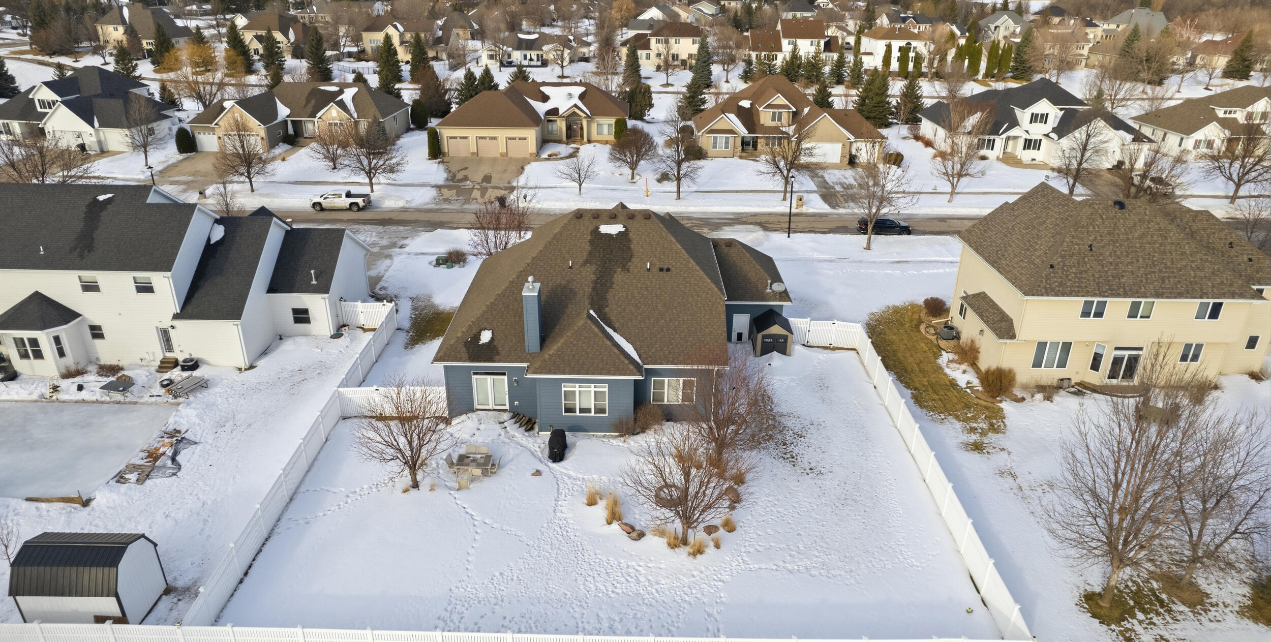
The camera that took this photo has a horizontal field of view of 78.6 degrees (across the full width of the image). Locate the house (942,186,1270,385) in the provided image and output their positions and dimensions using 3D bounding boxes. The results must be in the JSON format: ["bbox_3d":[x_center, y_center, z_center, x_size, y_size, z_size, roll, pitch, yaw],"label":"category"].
[{"bbox_3d":[30.645,-3.277,50.382,17.300,10.100,13.800,1,25,0],"label":"house"}]

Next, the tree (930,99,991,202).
[{"bbox_3d":[33.632,-17.517,80.576,6.300,10.800,6.300,1,25,0],"label":"tree"}]

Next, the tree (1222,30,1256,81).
[{"bbox_3d":[136.624,-60.019,175.186,6.426,10.656,6.426,1,25,0],"label":"tree"}]

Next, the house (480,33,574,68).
[{"bbox_3d":[-24.449,-65.149,184.398,22.500,6.800,17.000,1,25,0],"label":"house"}]

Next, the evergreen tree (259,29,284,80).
[{"bbox_3d":[-74.962,-55.300,159.502,4.896,9.413,4.896,1,25,0],"label":"evergreen tree"}]

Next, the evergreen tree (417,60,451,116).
[{"bbox_3d":[-29.949,-33.988,115.145,4.732,8.931,4.732,1,25,0],"label":"evergreen tree"}]

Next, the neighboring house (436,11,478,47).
[{"bbox_3d":[-53.712,-88.604,232.671,13.500,8.400,13.000,1,25,0],"label":"neighboring house"}]

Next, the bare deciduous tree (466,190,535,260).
[{"bbox_3d":[-11.192,-7.502,63.149,5.088,5.757,5.088,1,25,0],"label":"bare deciduous tree"}]

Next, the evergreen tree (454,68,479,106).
[{"bbox_3d":[-27.559,-38.436,127.936,4.332,6.504,4.332,1,25,0],"label":"evergreen tree"}]

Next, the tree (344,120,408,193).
[{"bbox_3d":[-28.160,-17.180,81.640,6.800,7.580,6.800,1,25,0],"label":"tree"}]

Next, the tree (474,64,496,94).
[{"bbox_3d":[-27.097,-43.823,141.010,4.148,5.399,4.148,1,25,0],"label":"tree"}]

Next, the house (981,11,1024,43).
[{"bbox_3d":[113.450,-89.980,238.930,15.500,10.000,13.000,1,25,0],"label":"house"}]

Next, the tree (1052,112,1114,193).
[{"bbox_3d":[48.660,-18.200,84.330,7.200,9.220,7.200,1,25,0],"label":"tree"}]

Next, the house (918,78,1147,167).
[{"bbox_3d":[51.310,-26.550,101.070,24.000,8.600,20.000,1,25,0],"label":"house"}]

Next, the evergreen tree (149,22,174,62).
[{"bbox_3d":[-104.020,-60.990,170.530,5.800,8.970,5.800,1,25,0],"label":"evergreen tree"}]

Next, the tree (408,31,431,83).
[{"bbox_3d":[-42.330,-51.438,151.729,4.300,9.800,4.300,1,25,0],"label":"tree"}]

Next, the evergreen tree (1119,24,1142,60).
[{"bbox_3d":[114.227,-62.657,179.079,5.900,11.000,5.720,1,25,0],"label":"evergreen tree"}]

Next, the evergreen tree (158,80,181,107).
[{"bbox_3d":[-75.127,-36.596,125.199,3.700,4.600,3.700,1,25,0],"label":"evergreen tree"}]

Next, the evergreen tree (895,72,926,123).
[{"bbox_3d":[42.911,-34.668,120.342,4.700,7.900,4.560,1,25,0],"label":"evergreen tree"}]

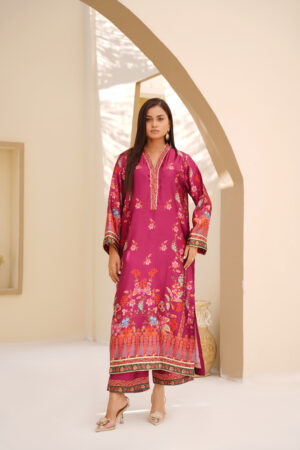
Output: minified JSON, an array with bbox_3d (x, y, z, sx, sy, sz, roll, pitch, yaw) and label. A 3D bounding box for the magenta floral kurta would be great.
[{"bbox_3d":[0.040,0.185,4.000,0.560,1.240,0.360,0,-1,10],"label":"magenta floral kurta"}]

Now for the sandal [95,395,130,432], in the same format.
[{"bbox_3d":[-0.200,0.978,3.874,0.085,0.140,0.235,0,-1,37],"label":"sandal"}]

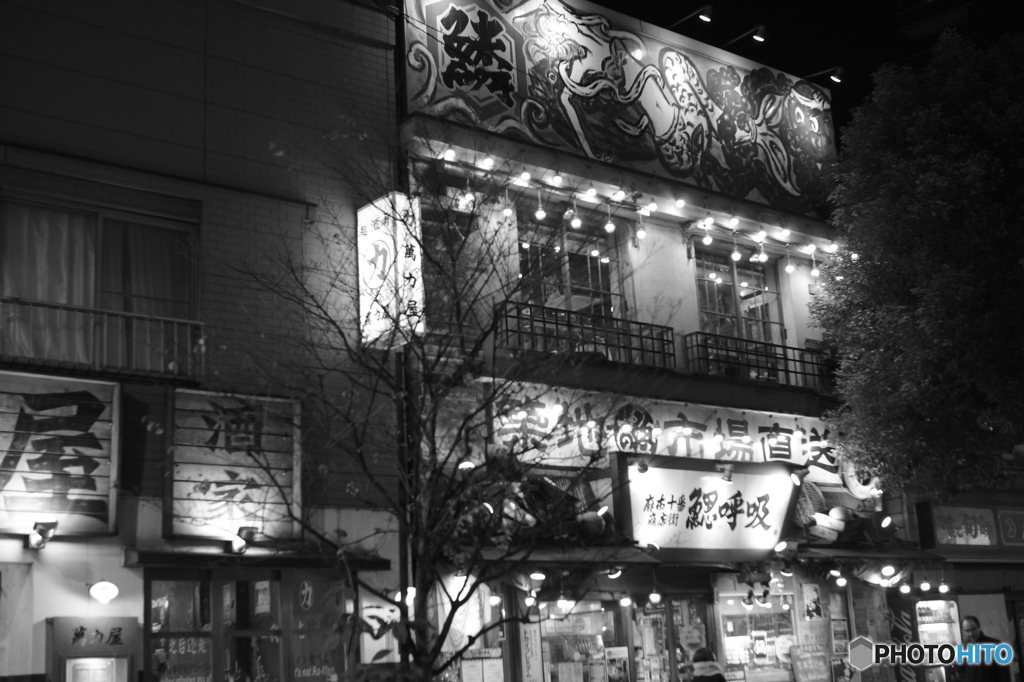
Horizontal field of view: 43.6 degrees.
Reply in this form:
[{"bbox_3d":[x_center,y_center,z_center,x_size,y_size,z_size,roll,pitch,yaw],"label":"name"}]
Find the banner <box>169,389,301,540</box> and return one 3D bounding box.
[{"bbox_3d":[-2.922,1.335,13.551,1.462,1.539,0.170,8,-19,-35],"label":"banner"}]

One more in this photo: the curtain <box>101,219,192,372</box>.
[{"bbox_3d":[-3.924,-0.470,13.766,0.978,1.652,0.100,8,-19,-35],"label":"curtain"}]

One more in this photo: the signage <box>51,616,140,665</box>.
[{"bbox_3d":[-3.935,2.823,12.072,0.811,0.414,0.080,8,-19,-35],"label":"signage"}]

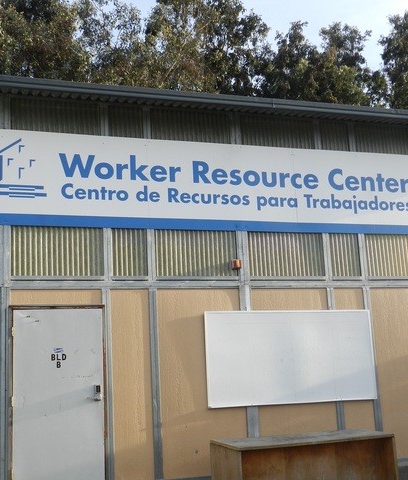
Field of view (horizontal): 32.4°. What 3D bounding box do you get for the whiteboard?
[{"bbox_3d":[1.185,1.563,9.390,2.420,1.220,0.040,1,-12,-17],"label":"whiteboard"}]

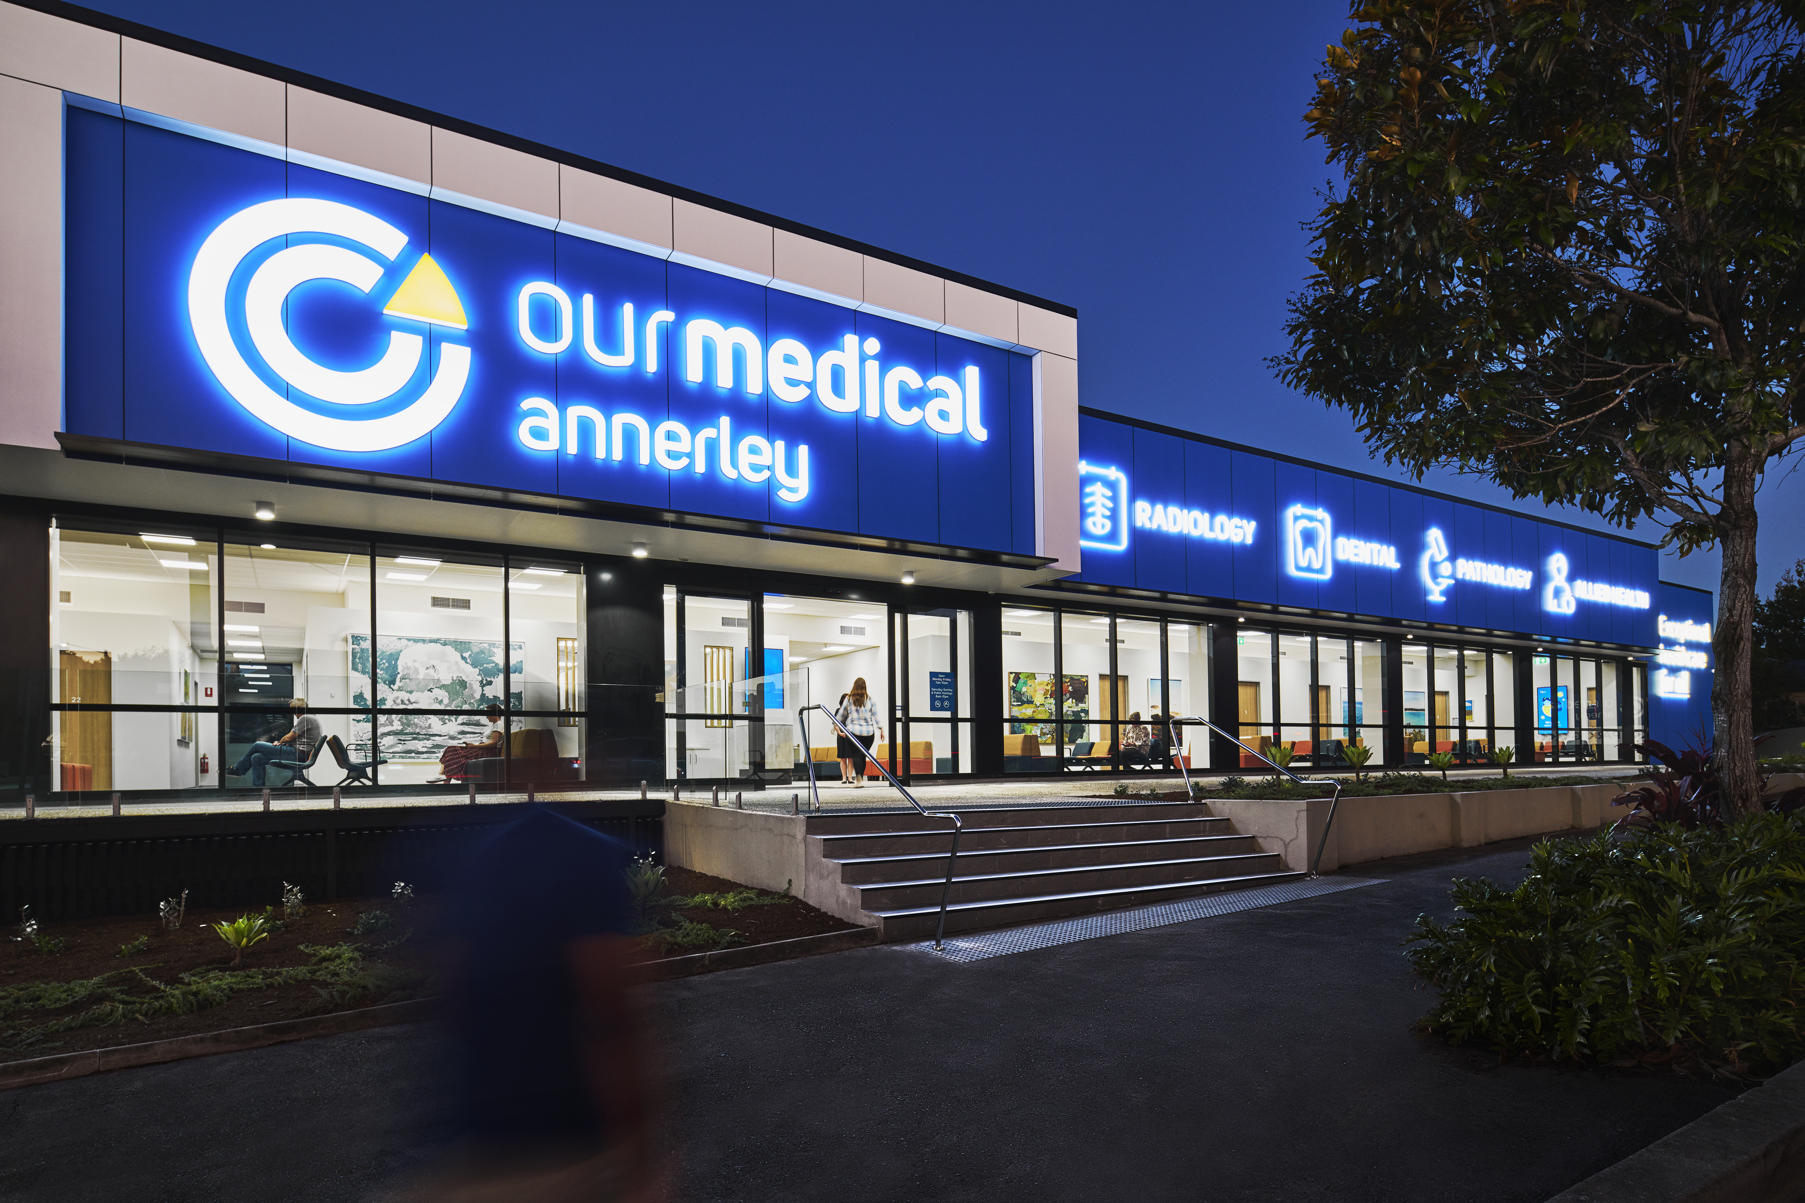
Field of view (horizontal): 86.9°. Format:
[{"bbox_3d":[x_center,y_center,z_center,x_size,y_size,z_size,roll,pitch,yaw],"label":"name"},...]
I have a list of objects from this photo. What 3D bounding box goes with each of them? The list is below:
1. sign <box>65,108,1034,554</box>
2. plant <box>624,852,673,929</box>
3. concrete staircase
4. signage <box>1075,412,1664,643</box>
[{"bbox_3d":[-2.590,-2.417,10.634,10.346,2.753,0.250,5,-4,-31],"label":"sign"},{"bbox_3d":[-1.932,2.201,7.250,0.350,0.540,0.350,2,-6,-31],"label":"plant"},{"bbox_3d":[1.593,2.298,8.583,4.767,0.840,1.295,5,-8,-31],"label":"concrete staircase"},{"bbox_3d":[11.506,-0.881,20.406,21.021,2.694,0.250,5,-4,-31],"label":"signage"}]

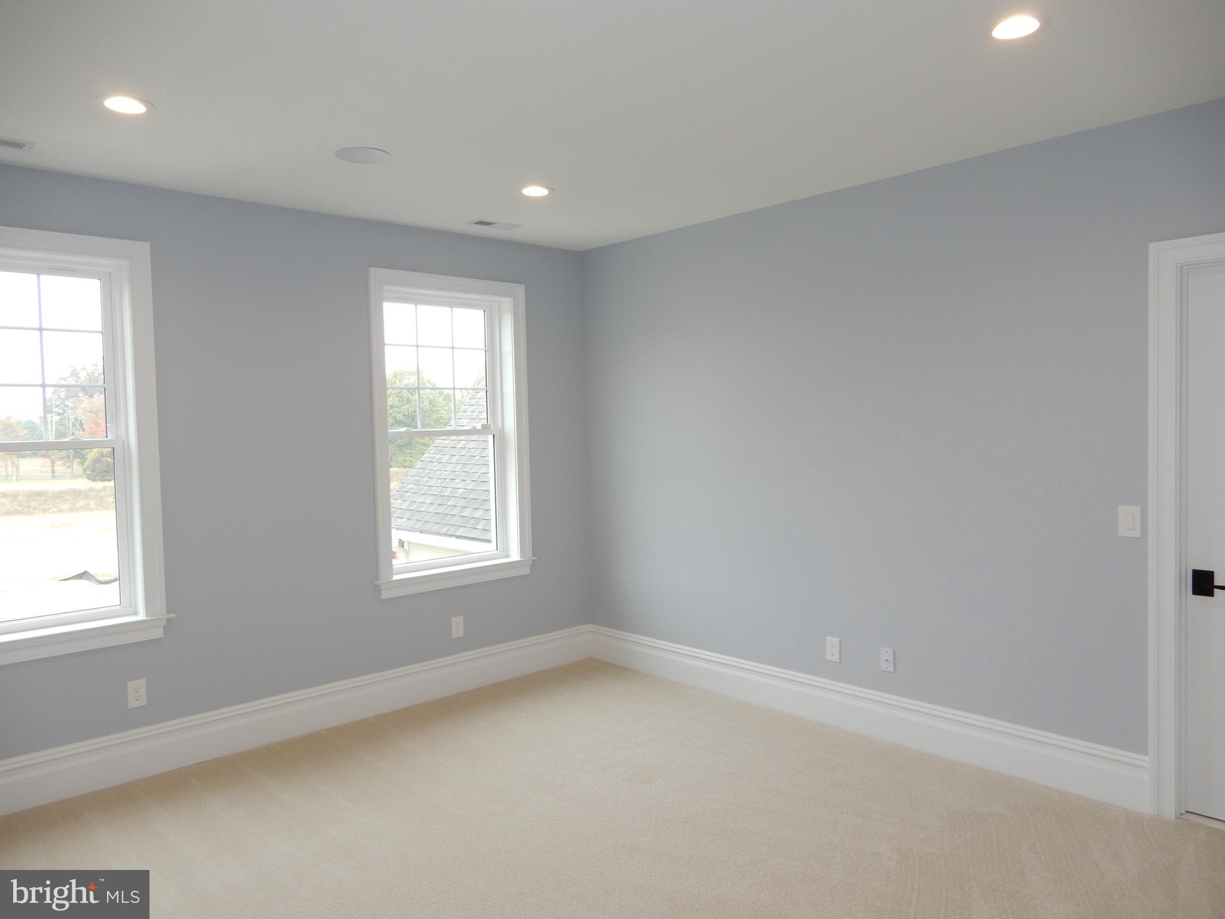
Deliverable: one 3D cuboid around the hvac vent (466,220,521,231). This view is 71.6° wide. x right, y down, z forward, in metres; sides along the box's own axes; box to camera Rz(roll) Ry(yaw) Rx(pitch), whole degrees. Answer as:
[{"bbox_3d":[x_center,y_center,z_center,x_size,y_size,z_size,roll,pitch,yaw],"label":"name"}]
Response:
[{"bbox_3d":[-0.678,-1.343,4.879,0.296,0.012,0.150,-4,3,-43],"label":"hvac vent"}]

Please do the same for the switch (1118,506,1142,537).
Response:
[{"bbox_3d":[2.058,0.248,3.381,0.011,0.124,0.079,-4,3,-43],"label":"switch"}]

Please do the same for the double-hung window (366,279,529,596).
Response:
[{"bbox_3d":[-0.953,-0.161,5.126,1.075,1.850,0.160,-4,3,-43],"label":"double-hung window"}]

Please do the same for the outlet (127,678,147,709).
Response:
[{"bbox_3d":[-2.200,1.087,3.937,0.079,0.124,0.010,-4,3,-43],"label":"outlet"}]

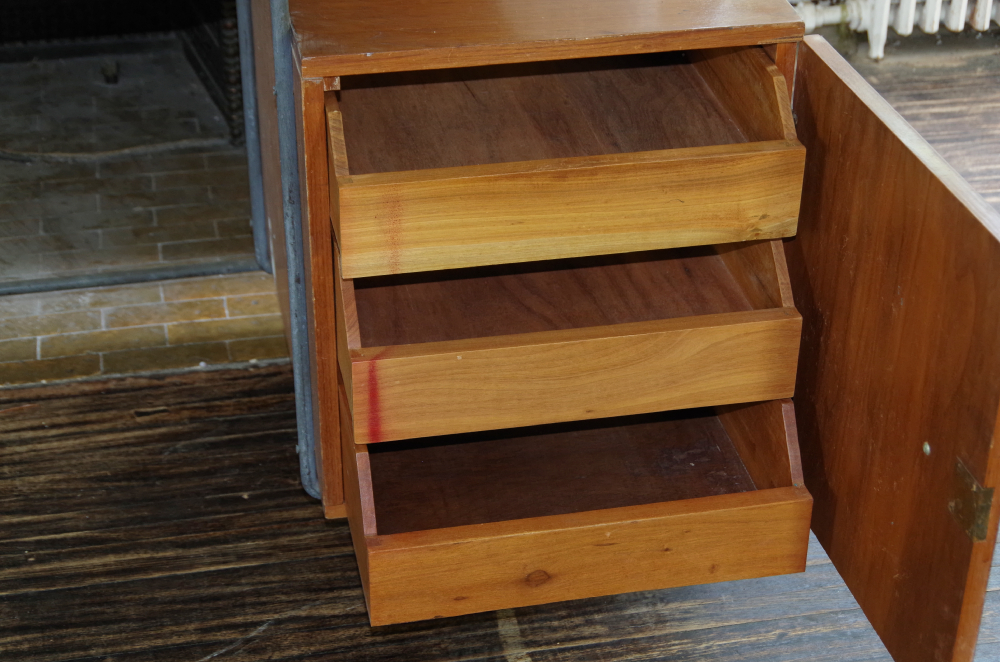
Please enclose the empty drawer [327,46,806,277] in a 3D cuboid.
[{"bbox_3d":[0.023,-0.244,1.985,0.425,0.131,0.470,-6,32,-10],"label":"empty drawer"}]

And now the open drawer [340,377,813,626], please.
[{"bbox_3d":[0.043,0.071,2.060,0.425,0.149,0.470,-6,32,-10],"label":"open drawer"}]

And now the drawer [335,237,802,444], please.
[{"bbox_3d":[0.029,-0.101,2.037,0.425,0.150,0.470,-6,32,-10],"label":"drawer"}]

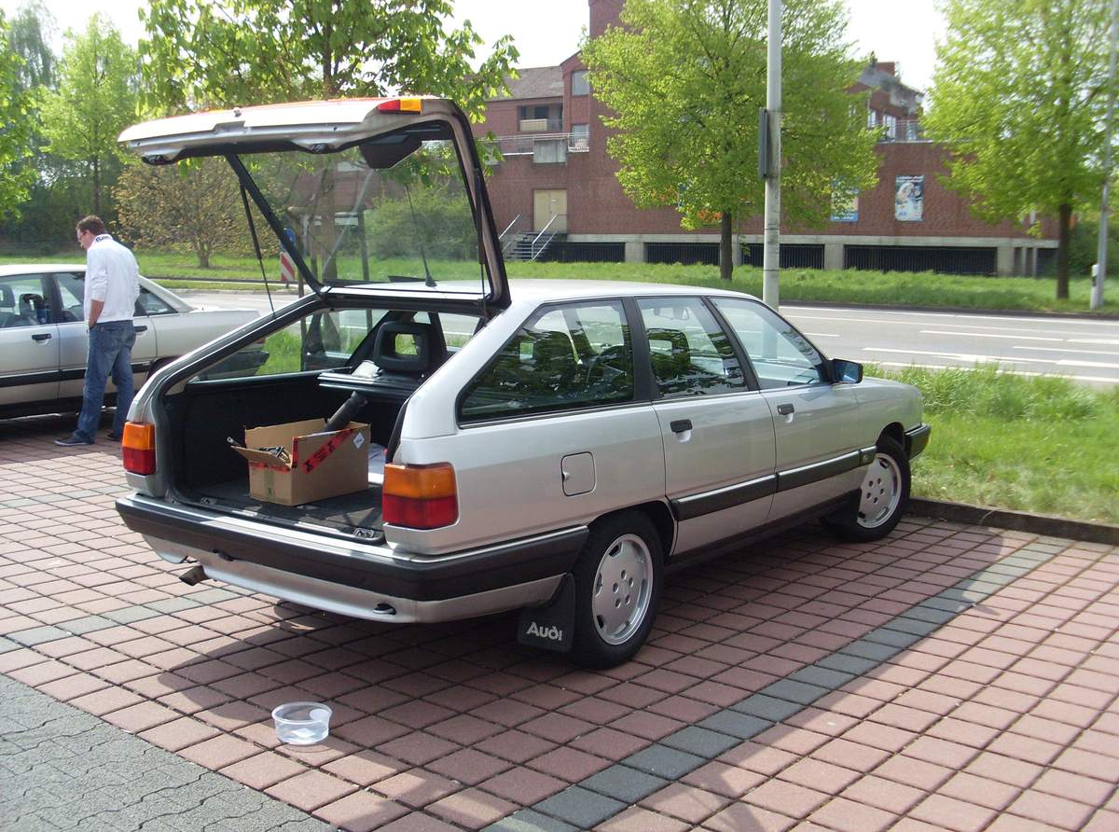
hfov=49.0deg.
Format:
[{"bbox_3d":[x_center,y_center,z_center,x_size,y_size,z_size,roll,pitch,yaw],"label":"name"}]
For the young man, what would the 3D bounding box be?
[{"bbox_3d":[-3.566,-0.660,9.500,0.500,1.760,0.500,4,8,25],"label":"young man"}]

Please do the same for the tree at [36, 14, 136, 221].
[{"bbox_3d":[-21.064,-12.505,55.000,4.200,10.300,4.200,1,7,0],"label":"tree"}]

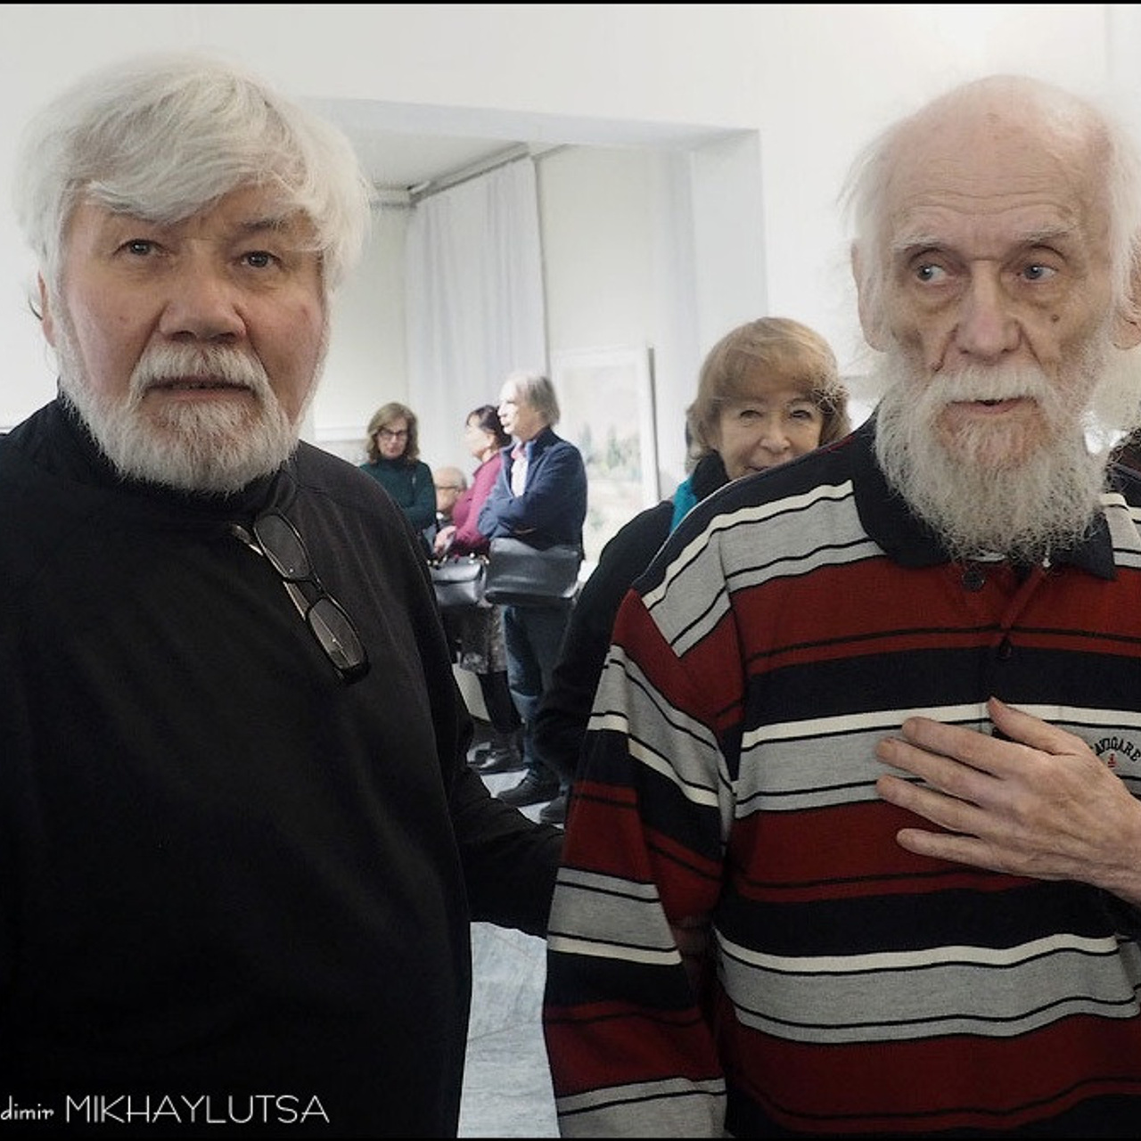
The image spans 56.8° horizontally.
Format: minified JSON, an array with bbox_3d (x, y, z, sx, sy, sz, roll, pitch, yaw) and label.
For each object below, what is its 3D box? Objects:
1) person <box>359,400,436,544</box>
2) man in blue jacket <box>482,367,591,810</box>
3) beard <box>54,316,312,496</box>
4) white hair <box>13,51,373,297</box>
[{"bbox_3d":[-0.775,0.065,4.850,0.460,1.660,0.320,-4,6,-12],"label":"person"},{"bbox_3d":[-0.150,0.057,4.170,0.420,1.700,0.500,-8,7,-39],"label":"man in blue jacket"},{"bbox_3d":[-0.234,-0.100,0.660,0.155,0.115,0.115,-2,7,-22],"label":"beard"},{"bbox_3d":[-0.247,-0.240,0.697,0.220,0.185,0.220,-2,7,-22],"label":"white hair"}]

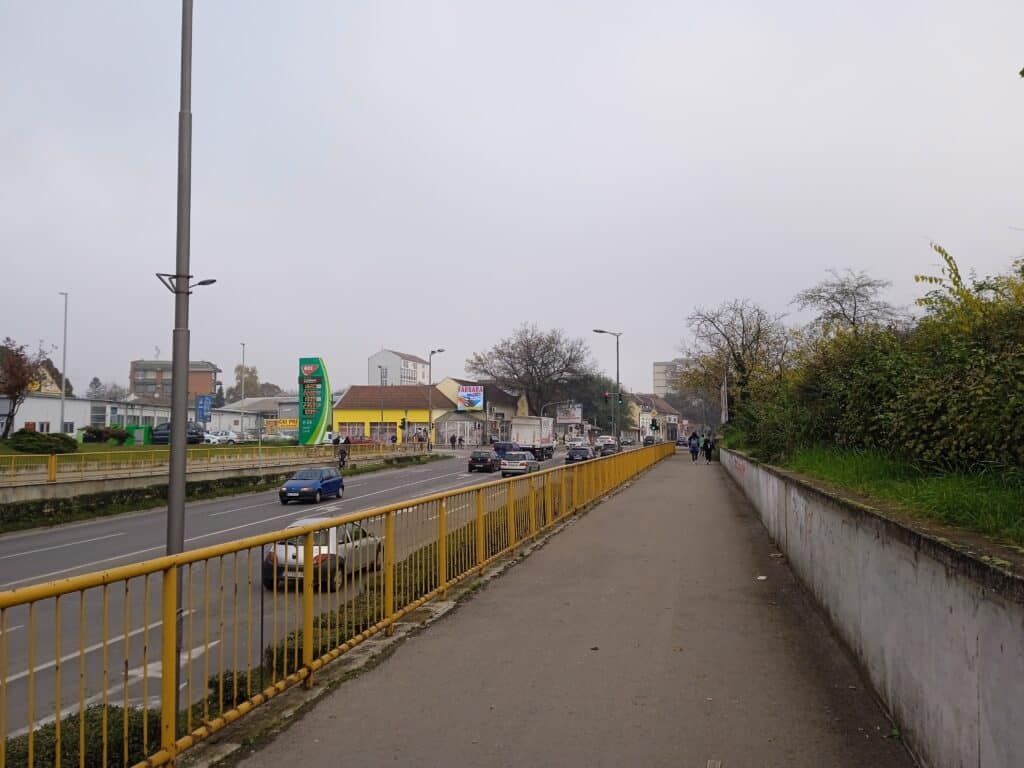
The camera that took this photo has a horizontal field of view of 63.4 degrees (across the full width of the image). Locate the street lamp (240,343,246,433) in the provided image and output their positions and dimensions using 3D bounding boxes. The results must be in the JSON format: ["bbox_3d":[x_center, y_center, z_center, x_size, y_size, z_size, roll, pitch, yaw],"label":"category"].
[{"bbox_3d":[-25.933,0.773,80.000,0.550,9.700,0.300,-1,-3,12],"label":"street lamp"}]

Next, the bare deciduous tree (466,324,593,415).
[{"bbox_3d":[2.367,0.320,106.000,15.700,15.200,14.500,0,-3,2],"label":"bare deciduous tree"}]

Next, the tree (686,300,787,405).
[{"bbox_3d":[14.094,-1.036,52.000,6.100,8.100,5.800,-1,-3,15],"label":"tree"}]

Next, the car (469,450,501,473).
[{"bbox_3d":[-1.780,5.410,58.100,1.660,1.430,3.900,0,-3,10],"label":"car"}]

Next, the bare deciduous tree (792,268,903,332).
[{"bbox_3d":[16.800,-1.262,42.153,6.000,8.800,6.000,0,-3,0],"label":"bare deciduous tree"}]

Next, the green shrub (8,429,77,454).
[{"bbox_3d":[-26.924,3.297,47.500,3.750,1.420,3.000,2,-4,-29],"label":"green shrub"}]

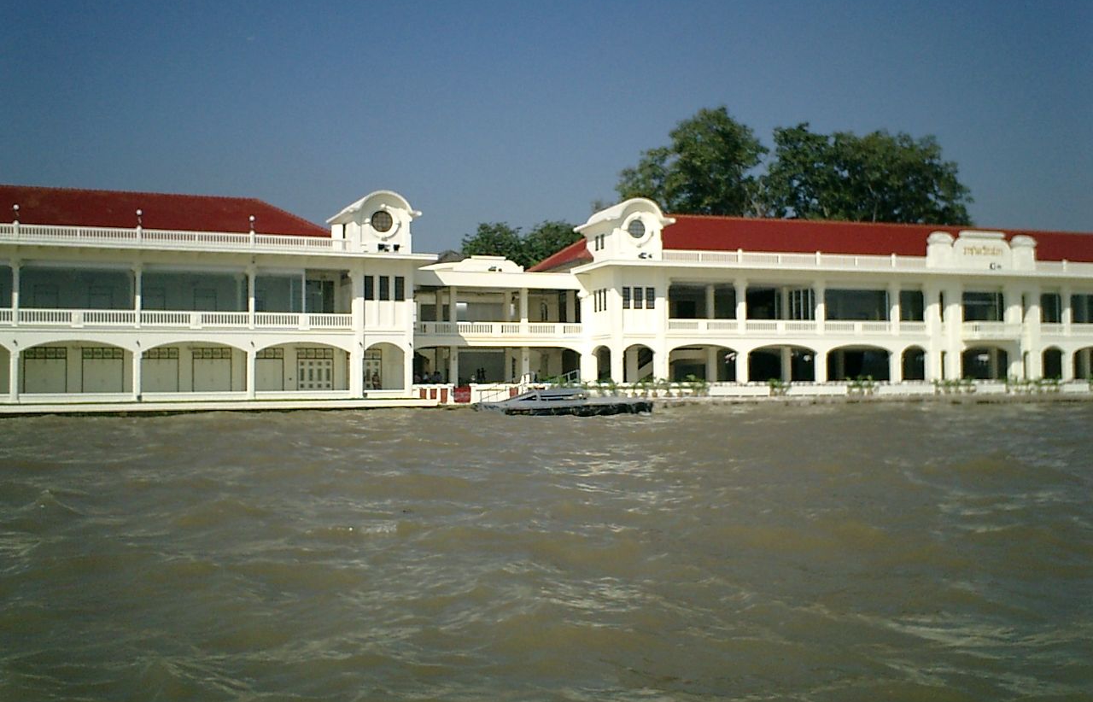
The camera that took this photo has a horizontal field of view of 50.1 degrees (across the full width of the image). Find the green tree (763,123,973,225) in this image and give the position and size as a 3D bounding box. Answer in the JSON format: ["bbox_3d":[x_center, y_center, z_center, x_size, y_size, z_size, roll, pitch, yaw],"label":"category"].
[{"bbox_3d":[30.270,-9.290,110.000,19.500,24.430,17.000,0,0,0],"label":"green tree"}]

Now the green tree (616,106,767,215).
[{"bbox_3d":[13.380,-9.890,108.000,14.300,25.600,13.500,0,0,0],"label":"green tree"}]

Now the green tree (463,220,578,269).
[{"bbox_3d":[-2.390,-4.760,111.000,12.000,15.390,11.000,0,0,0],"label":"green tree"}]

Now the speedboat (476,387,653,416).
[{"bbox_3d":[0.940,2.720,62.500,8.900,1.550,3.000,0,0,-16],"label":"speedboat"}]

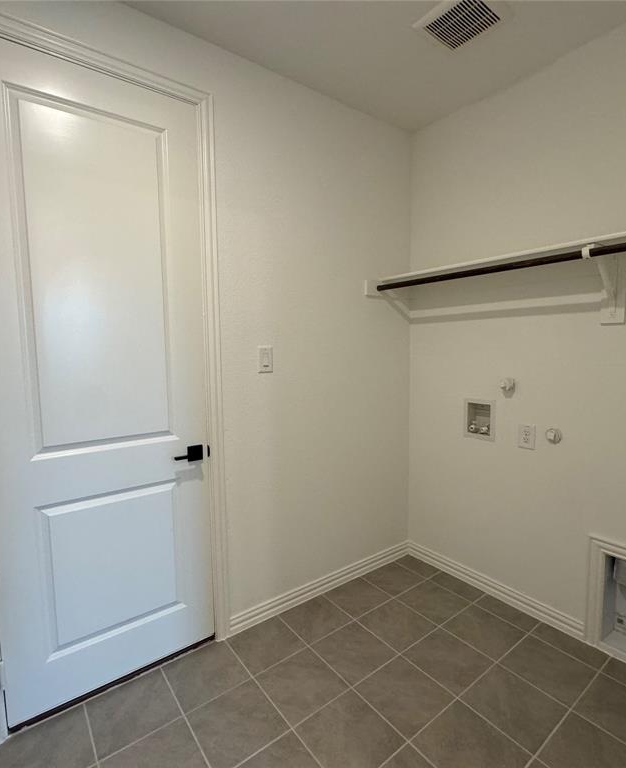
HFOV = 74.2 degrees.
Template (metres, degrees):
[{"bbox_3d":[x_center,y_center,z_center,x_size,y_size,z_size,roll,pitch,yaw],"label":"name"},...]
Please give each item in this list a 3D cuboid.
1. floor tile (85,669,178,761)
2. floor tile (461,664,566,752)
[{"bbox_3d":[-0.717,1.304,1.646,0.301,0.010,0.295,-5,7,-37],"label":"floor tile"},{"bbox_3d":[0.804,1.288,1.661,0.300,0.013,0.300,-5,7,-37],"label":"floor tile"}]

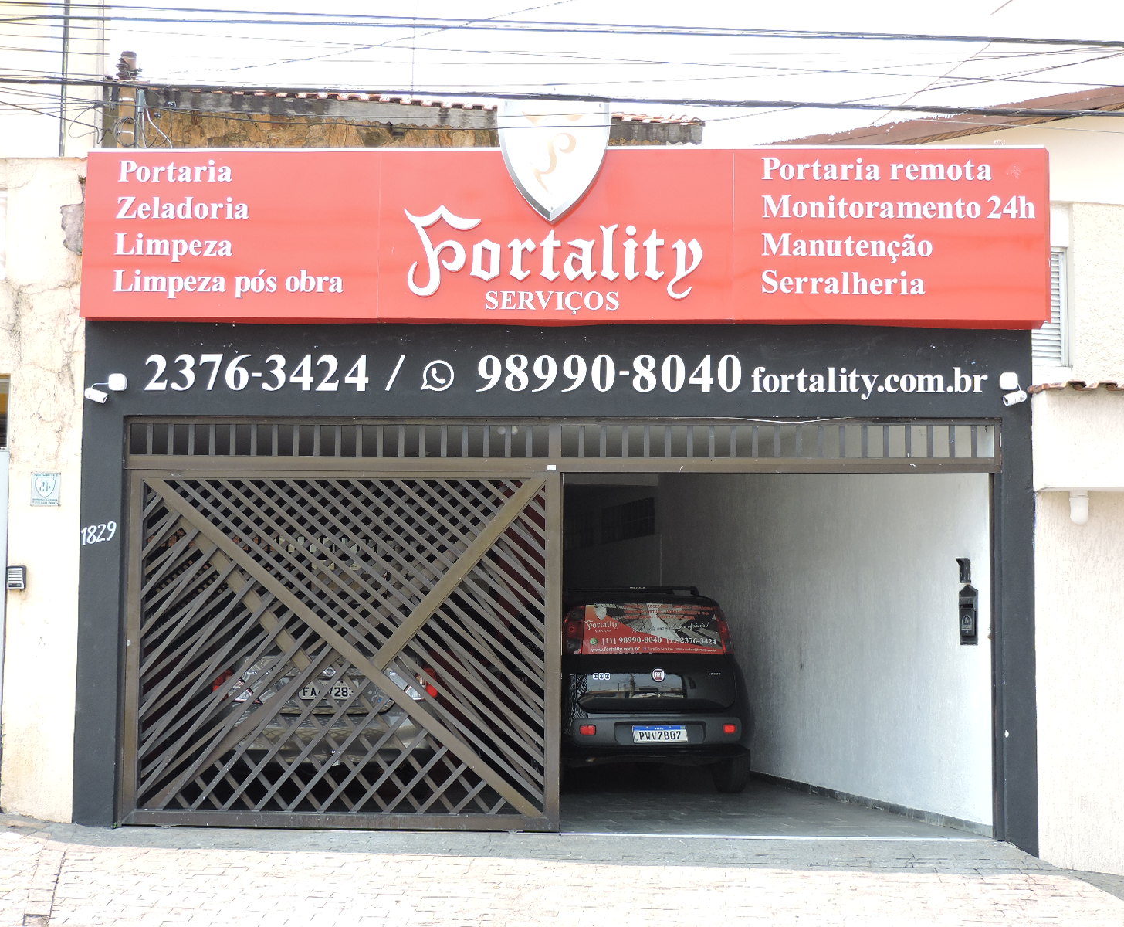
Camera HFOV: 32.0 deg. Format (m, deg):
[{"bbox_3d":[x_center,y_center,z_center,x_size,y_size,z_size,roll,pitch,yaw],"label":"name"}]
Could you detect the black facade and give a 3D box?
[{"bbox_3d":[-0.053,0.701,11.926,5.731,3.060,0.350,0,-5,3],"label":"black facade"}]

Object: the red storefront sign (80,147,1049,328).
[{"bbox_3d":[-0.010,-1.360,11.824,5.734,1.040,0.270,0,-5,3],"label":"red storefront sign"}]

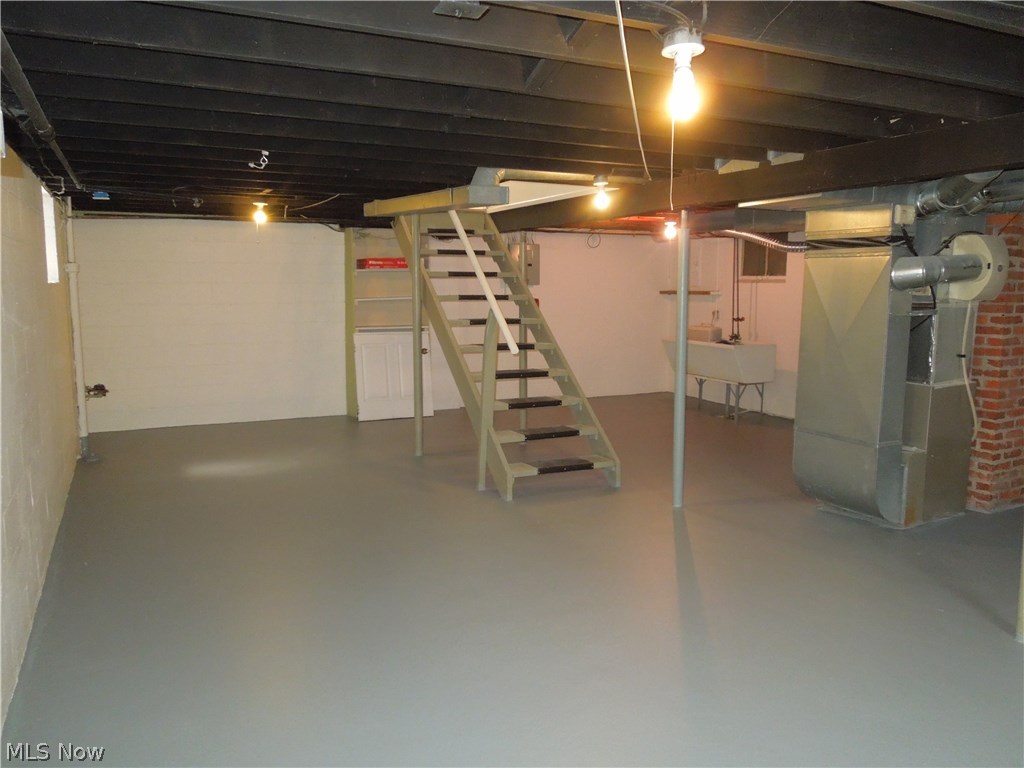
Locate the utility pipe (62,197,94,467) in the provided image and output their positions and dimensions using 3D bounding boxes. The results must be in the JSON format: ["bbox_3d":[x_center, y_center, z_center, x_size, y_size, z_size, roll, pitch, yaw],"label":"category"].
[{"bbox_3d":[-3.504,-0.426,5.968,0.105,2.100,0.105,-4,9,-26],"label":"utility pipe"}]

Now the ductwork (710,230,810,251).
[{"bbox_3d":[1.792,-1.032,5.332,0.075,0.200,0.890,-4,9,-26],"label":"ductwork"}]

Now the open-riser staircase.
[{"bbox_3d":[-0.182,-0.415,6.087,0.930,2.060,2.520,-4,9,-26],"label":"open-riser staircase"}]

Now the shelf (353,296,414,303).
[{"bbox_3d":[-1.305,-0.921,8.012,0.800,0.030,0.260,-4,9,-26],"label":"shelf"}]

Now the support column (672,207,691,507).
[{"bbox_3d":[1.077,-0.134,4.714,0.067,1.890,0.067,-4,9,-26],"label":"support column"}]

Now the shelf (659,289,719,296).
[{"bbox_3d":[2.195,-1.123,9.161,0.160,0.045,0.960,-4,9,-26],"label":"shelf"}]

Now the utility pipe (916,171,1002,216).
[{"bbox_3d":[2.501,-1.080,4.107,0.210,0.220,0.400,-4,9,-26],"label":"utility pipe"}]

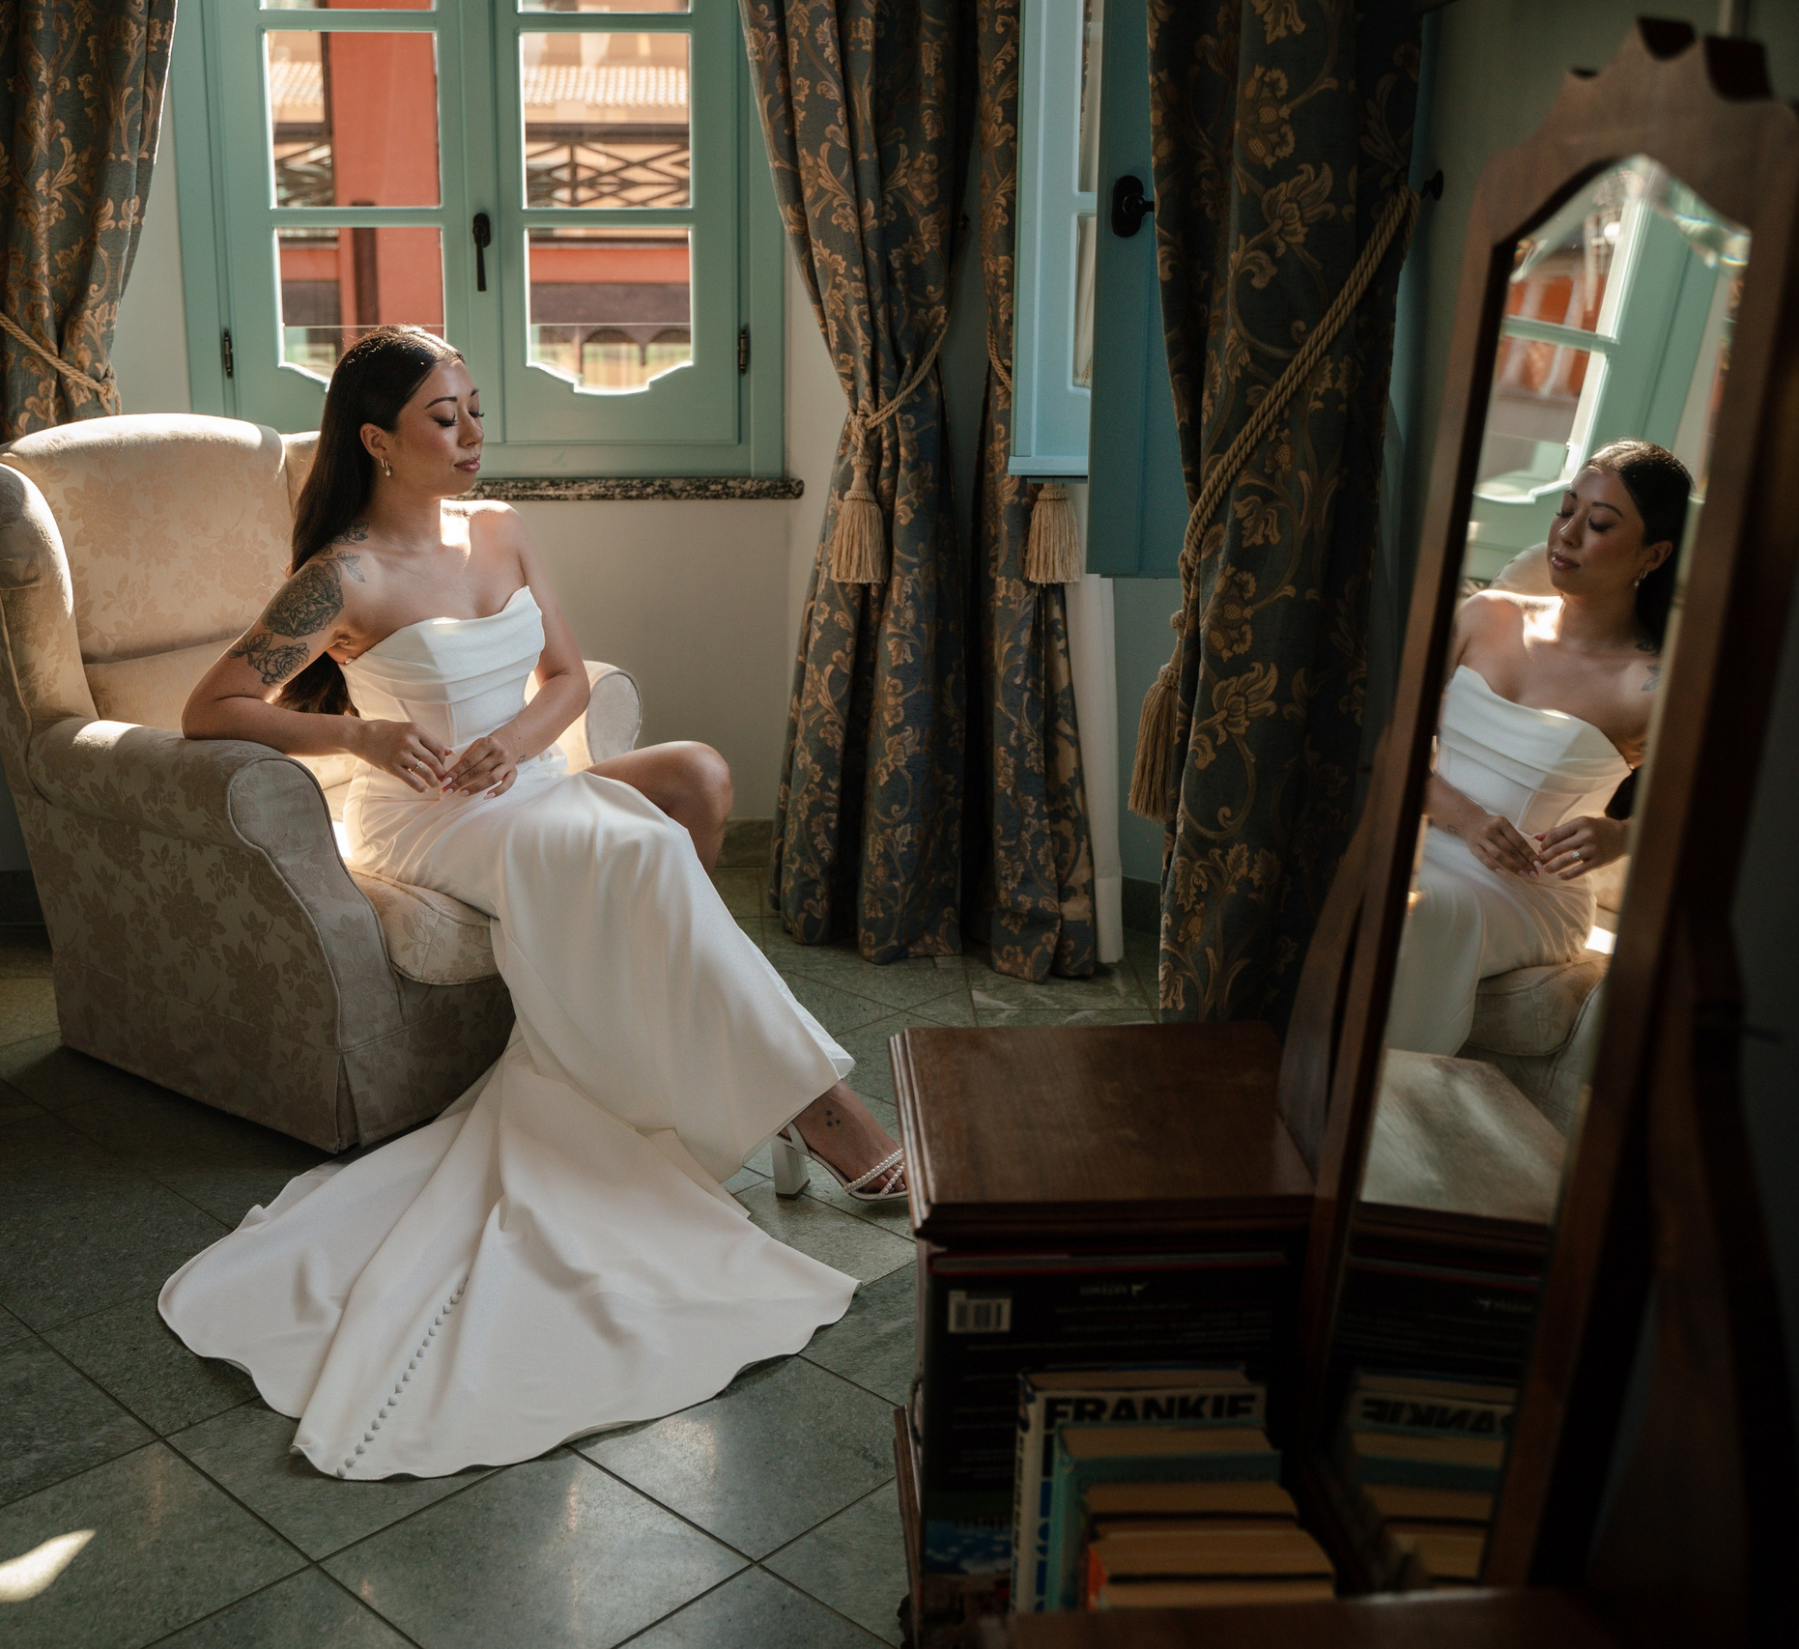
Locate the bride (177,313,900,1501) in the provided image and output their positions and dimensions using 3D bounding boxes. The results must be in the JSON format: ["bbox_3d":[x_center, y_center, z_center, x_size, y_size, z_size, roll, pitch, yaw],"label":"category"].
[{"bbox_3d":[-0.585,-0.034,2.485,1.178,1.148,1.087,11,18,29],"label":"bride"}]

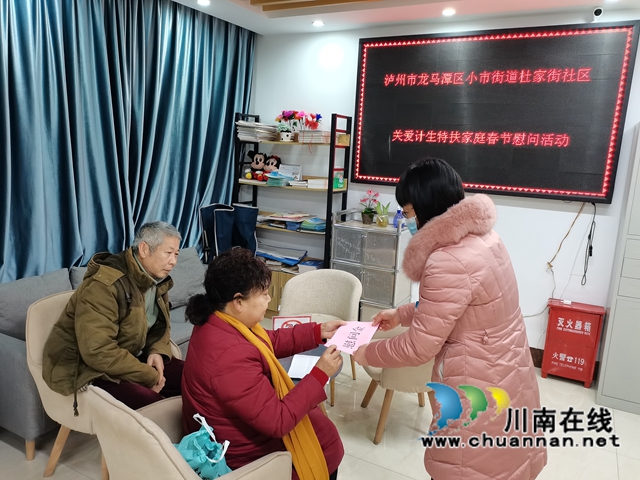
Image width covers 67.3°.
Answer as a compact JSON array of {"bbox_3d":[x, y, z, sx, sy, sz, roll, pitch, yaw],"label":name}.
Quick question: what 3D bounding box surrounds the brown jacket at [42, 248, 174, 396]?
[{"bbox_3d":[-0.910,0.349,2.195,0.590,0.660,0.570,8,13,25],"label":"brown jacket"}]

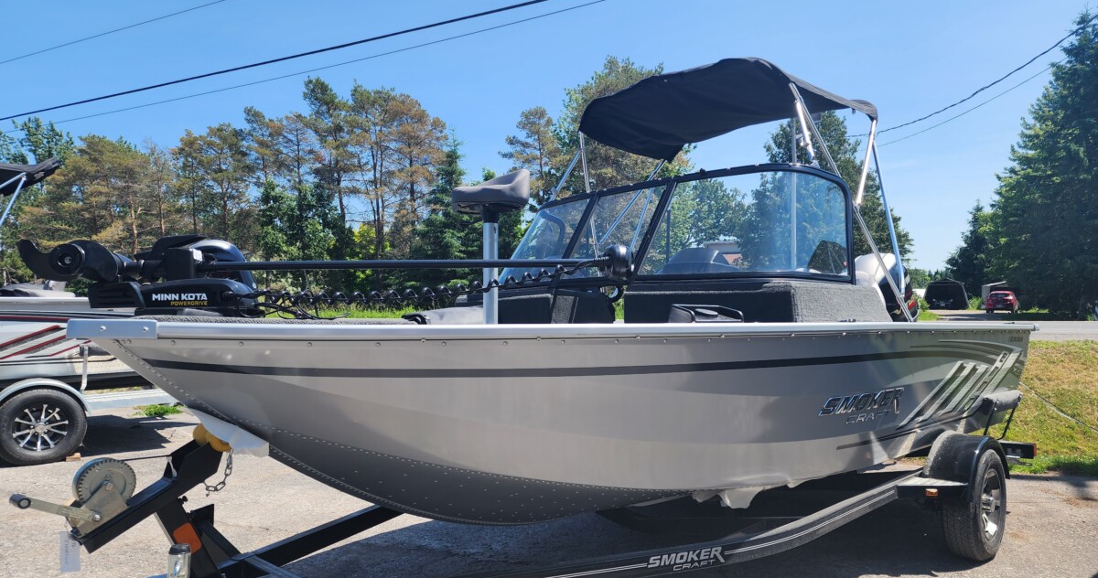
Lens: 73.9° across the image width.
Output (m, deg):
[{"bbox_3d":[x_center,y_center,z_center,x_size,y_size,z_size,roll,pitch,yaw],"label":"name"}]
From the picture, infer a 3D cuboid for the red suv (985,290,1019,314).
[{"bbox_3d":[35.000,1.010,56.300,1.840,1.660,4.500,0,0,38],"label":"red suv"}]

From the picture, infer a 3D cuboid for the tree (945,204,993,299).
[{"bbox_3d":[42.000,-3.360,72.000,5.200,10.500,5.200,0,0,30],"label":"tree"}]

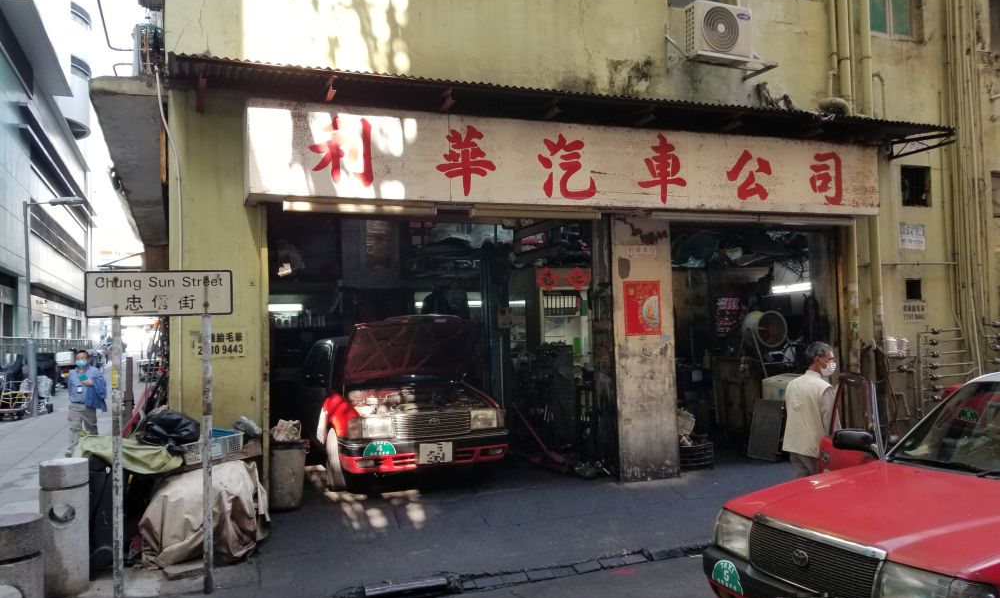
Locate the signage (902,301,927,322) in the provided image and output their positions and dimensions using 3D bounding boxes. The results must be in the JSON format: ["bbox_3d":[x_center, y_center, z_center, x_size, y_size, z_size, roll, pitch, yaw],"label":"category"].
[{"bbox_3d":[4.828,0.145,8.737,0.345,0.230,0.010,-1,-3,-20],"label":"signage"}]

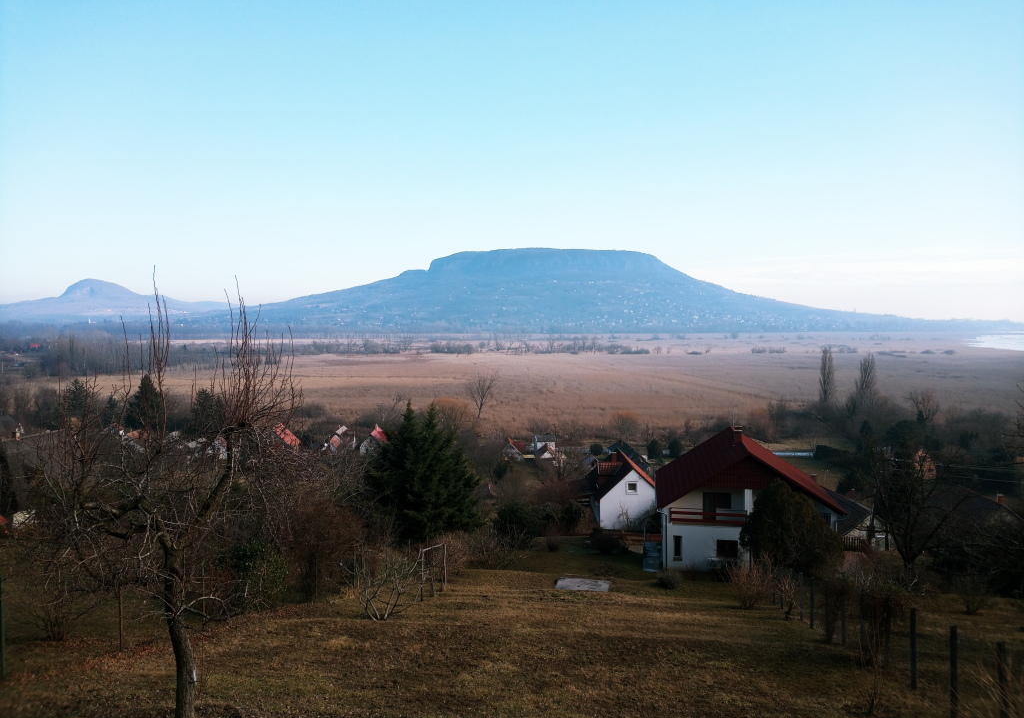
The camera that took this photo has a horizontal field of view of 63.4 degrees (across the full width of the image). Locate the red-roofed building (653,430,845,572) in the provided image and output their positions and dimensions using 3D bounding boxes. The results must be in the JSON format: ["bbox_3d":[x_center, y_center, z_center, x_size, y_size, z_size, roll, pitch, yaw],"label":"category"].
[{"bbox_3d":[16.284,9.587,59.388,11.432,7.867,14.083,0,2,10],"label":"red-roofed building"}]

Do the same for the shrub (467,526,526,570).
[{"bbox_3d":[-0.945,11.492,50.500,3.658,2.683,3.200,0,2,0],"label":"shrub"}]

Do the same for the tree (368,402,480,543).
[{"bbox_3d":[-6.233,8.263,59.000,7.978,10.613,7.600,0,2,0],"label":"tree"}]

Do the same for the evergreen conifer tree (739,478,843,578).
[{"bbox_3d":[15.803,9.703,47.000,5.901,5.845,5.500,0,2,0],"label":"evergreen conifer tree"}]

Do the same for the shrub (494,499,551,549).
[{"bbox_3d":[0.754,11.924,59.500,4.023,3.663,3.800,0,2,0],"label":"shrub"}]

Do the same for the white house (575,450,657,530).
[{"bbox_3d":[10.165,11.701,76.738,6.677,5.256,12.359,0,2,1],"label":"white house"}]

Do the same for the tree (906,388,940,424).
[{"bbox_3d":[124.049,14.638,250.000,10.564,12.073,9.500,0,2,0],"label":"tree"}]

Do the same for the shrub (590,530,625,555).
[{"bbox_3d":[6.687,12.849,58.000,2.381,1.821,2.300,0,2,0],"label":"shrub"}]

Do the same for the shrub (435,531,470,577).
[{"bbox_3d":[-3.376,11.093,47.000,2.043,2.610,2.100,0,2,0],"label":"shrub"}]

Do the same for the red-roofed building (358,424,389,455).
[{"bbox_3d":[-34.031,20.542,205.000,7.000,6.400,10.000,0,2,-2],"label":"red-roofed building"}]

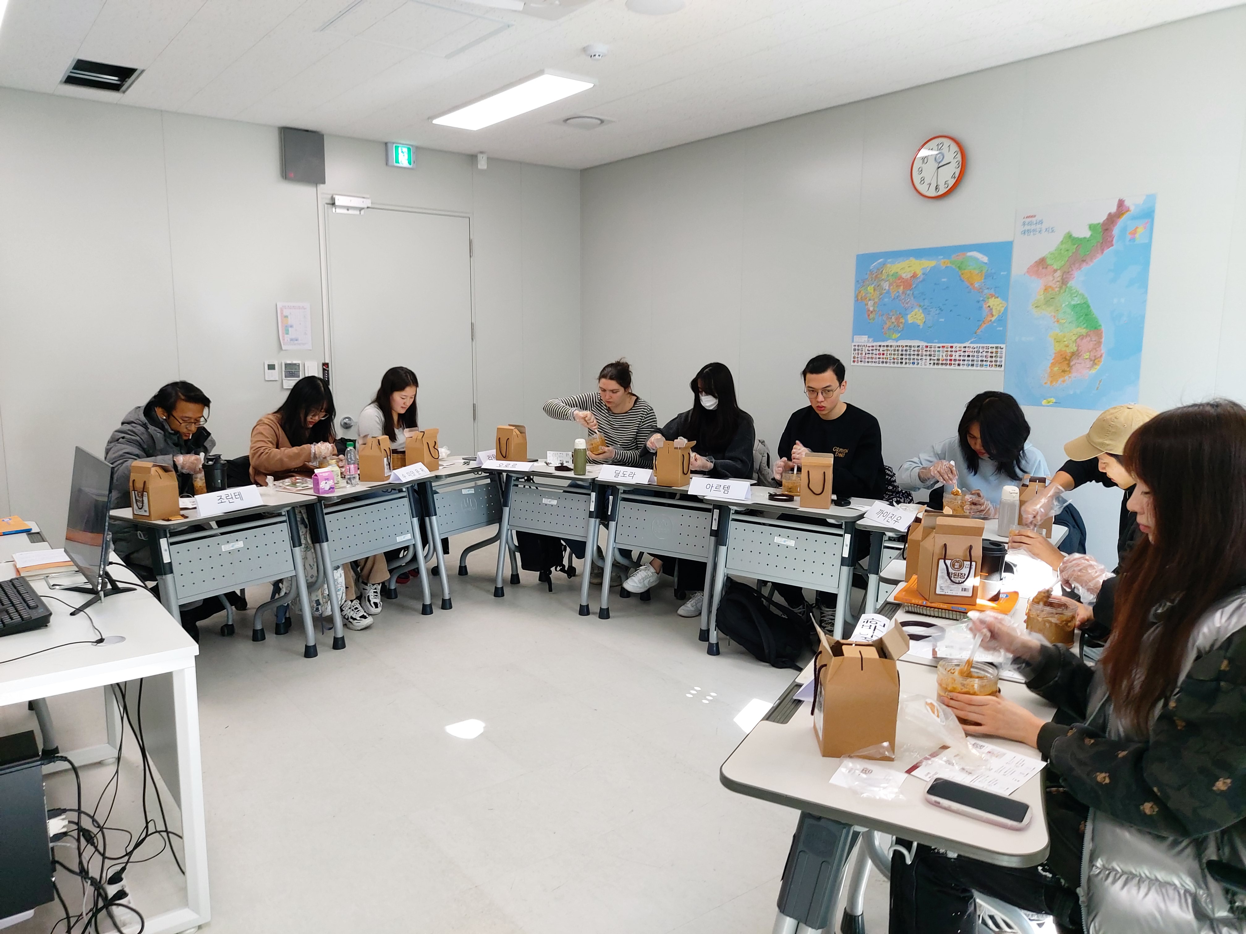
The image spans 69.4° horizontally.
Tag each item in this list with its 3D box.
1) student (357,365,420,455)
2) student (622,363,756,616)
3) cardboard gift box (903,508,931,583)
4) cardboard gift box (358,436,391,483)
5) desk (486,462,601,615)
[{"bbox_3d":[-1.295,0.043,5.367,0.650,1.270,0.480,5,10,30],"label":"student"},{"bbox_3d":[0.400,0.095,4.954,0.560,1.315,0.700,6,10,34],"label":"student"},{"bbox_3d":[0.911,0.227,2.686,0.135,0.215,0.120,3,8,18],"label":"cardboard gift box"},{"bbox_3d":[-1.254,-0.042,4.581,0.130,0.215,0.120,1,8,4],"label":"cardboard gift box"},{"bbox_3d":[-0.325,0.375,5.150,0.731,0.745,0.505,5,10,32],"label":"desk"}]

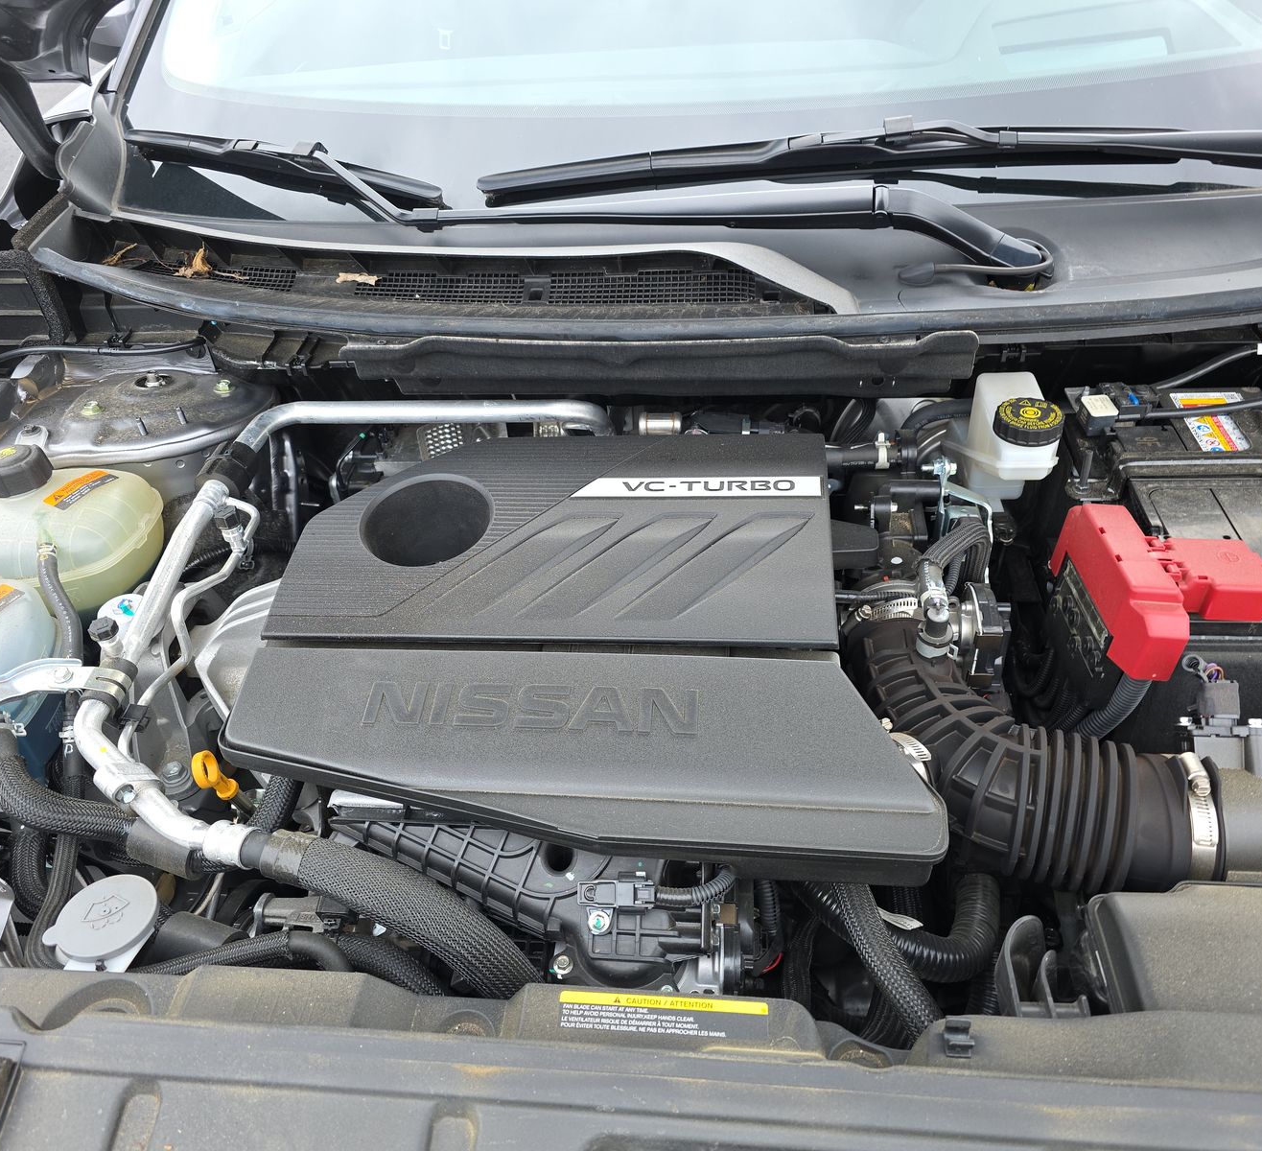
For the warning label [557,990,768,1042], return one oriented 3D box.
[{"bbox_3d":[0.017,0.225,0.520,0.107,0.001,0.022,0,49,7],"label":"warning label"}]

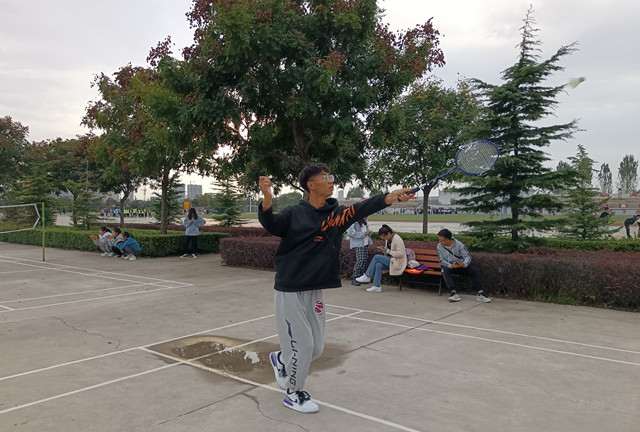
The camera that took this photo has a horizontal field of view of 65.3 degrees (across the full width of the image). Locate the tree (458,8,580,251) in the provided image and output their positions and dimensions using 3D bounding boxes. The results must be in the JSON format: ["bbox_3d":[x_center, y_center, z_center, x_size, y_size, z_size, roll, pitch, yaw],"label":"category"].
[{"bbox_3d":[3.976,-1.381,10.000,2.400,5.450,2.400,0,1,0],"label":"tree"}]

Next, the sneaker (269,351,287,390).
[{"bbox_3d":[-0.279,1.157,3.750,0.120,0.290,0.110,-25,-6,7],"label":"sneaker"}]

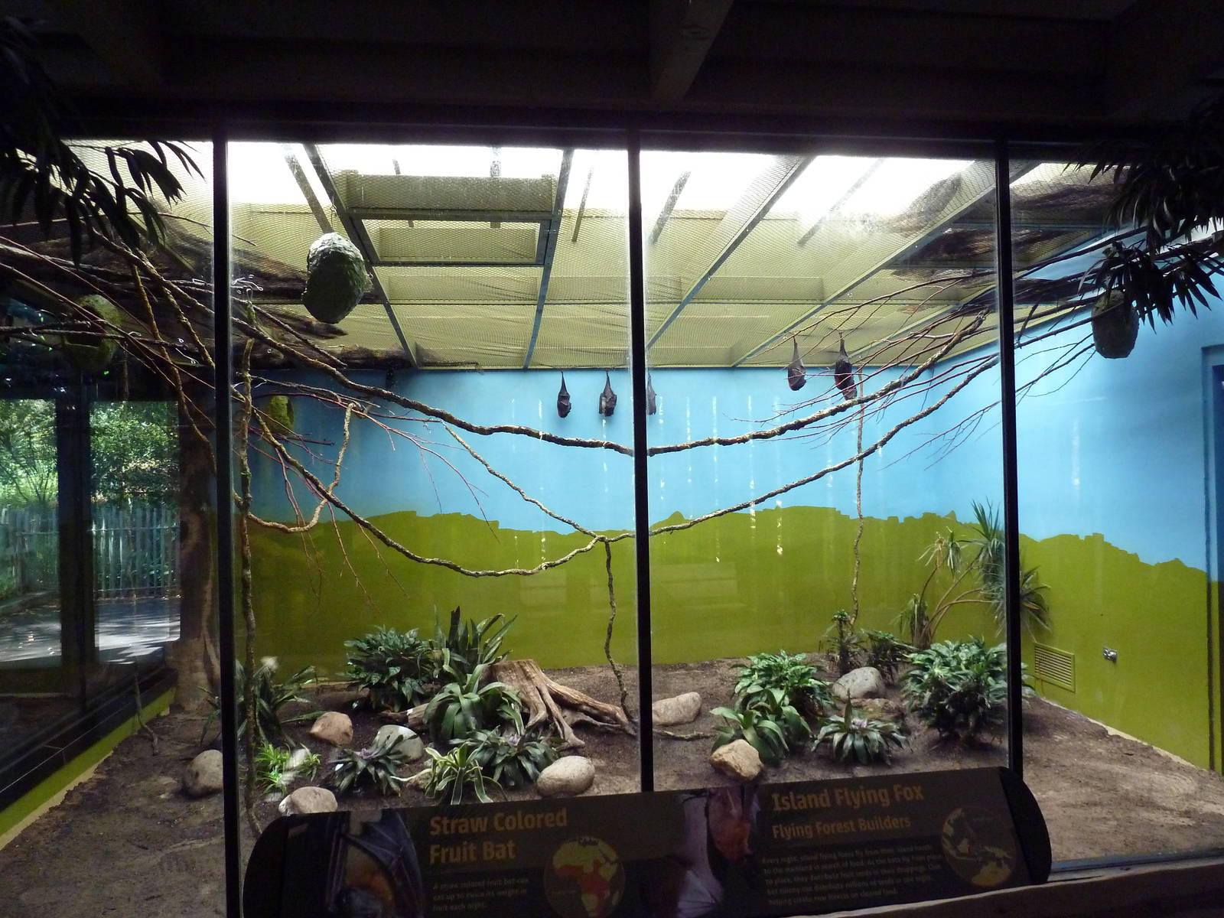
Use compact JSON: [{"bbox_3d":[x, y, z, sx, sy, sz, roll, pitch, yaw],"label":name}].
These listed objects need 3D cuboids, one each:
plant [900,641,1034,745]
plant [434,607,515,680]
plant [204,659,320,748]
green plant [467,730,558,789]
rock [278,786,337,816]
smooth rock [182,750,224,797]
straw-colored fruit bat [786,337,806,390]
[{"bbox_3d":[1.727,1.131,4.315,0.589,0.451,0.559,-1,1,22],"label":"plant"},{"bbox_3d":[-0.804,1.128,5.171,0.470,0.490,0.423,-1,1,-9],"label":"plant"},{"bbox_3d":[-1.811,1.249,4.570,0.549,0.355,0.494,-2,1,-22],"label":"plant"},{"bbox_3d":[-0.440,1.314,3.934,0.405,0.193,0.385,-1,1,-7],"label":"green plant"},{"bbox_3d":[-1.183,1.345,3.442,0.222,0.119,0.189,-1,0,-19],"label":"rock"},{"bbox_3d":[-1.703,1.329,3.742,0.203,0.176,0.172,-1,0,-25],"label":"smooth rock"},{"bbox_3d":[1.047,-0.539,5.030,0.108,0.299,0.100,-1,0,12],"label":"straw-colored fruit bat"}]

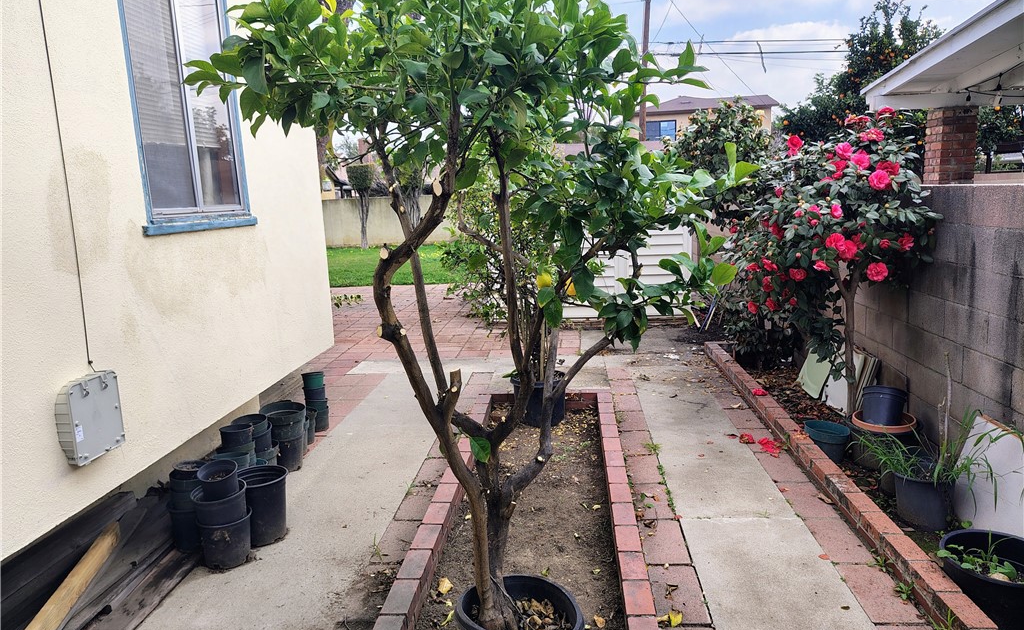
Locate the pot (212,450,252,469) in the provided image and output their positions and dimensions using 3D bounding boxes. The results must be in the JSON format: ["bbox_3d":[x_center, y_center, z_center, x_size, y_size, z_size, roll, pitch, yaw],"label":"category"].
[{"bbox_3d":[-1.416,0.803,3.586,0.178,0.175,0.178,-2,10,0],"label":"pot"}]

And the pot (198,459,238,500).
[{"bbox_3d":[-1.231,0.725,3.004,0.162,0.165,0.162,1,23,0],"label":"pot"}]

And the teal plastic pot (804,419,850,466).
[{"bbox_3d":[1.687,0.697,3.787,0.224,0.210,0.224,-2,10,5],"label":"teal plastic pot"}]

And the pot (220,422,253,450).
[{"bbox_3d":[-1.427,0.670,3.686,0.160,0.165,0.160,-2,10,0],"label":"pot"}]

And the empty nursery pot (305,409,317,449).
[{"bbox_3d":[-1.344,0.717,4.533,0.200,0.210,0.200,-3,10,0],"label":"empty nursery pot"}]

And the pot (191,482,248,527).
[{"bbox_3d":[-1.224,0.840,3.002,0.222,0.215,0.222,-3,10,0],"label":"pot"}]

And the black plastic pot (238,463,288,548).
[{"bbox_3d":[-1.153,0.881,3.262,0.268,0.290,0.268,-3,10,0],"label":"black plastic pot"}]

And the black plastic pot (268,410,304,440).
[{"bbox_3d":[-1.283,0.675,4.052,0.220,0.205,0.220,-2,10,0],"label":"black plastic pot"}]

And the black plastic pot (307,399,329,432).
[{"bbox_3d":[-1.309,0.658,4.744,0.150,0.190,0.150,-2,10,0],"label":"black plastic pot"}]

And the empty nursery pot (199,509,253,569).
[{"bbox_3d":[-1.230,0.958,3.068,0.220,0.210,0.220,-3,10,0],"label":"empty nursery pot"}]

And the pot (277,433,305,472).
[{"bbox_3d":[-1.318,0.787,4.125,0.240,0.205,0.240,-3,10,0],"label":"pot"}]

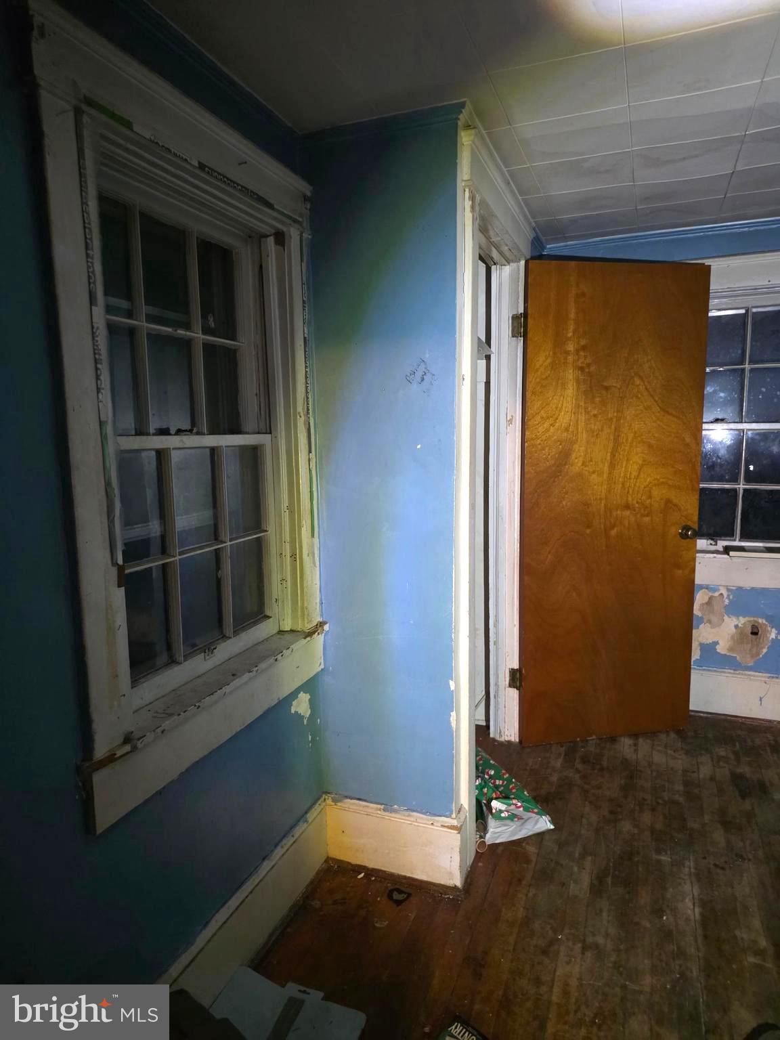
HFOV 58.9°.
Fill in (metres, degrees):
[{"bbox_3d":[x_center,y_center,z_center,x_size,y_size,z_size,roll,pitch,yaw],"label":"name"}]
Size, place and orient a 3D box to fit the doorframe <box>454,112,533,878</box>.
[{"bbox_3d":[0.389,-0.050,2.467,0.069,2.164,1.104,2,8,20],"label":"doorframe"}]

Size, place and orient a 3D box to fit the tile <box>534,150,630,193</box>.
[{"bbox_3d":[0.640,-1.148,2.280,0.305,0.015,0.305,2,8,20],"label":"tile"}]

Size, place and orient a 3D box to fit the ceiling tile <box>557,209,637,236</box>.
[{"bbox_3d":[0.845,-1.220,2.819,0.305,0.015,0.305,2,8,20],"label":"ceiling tile"}]

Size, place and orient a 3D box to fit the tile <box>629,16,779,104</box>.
[{"bbox_3d":[0.711,-1.061,1.602,0.305,0.015,0.305,2,8,20],"label":"tile"}]

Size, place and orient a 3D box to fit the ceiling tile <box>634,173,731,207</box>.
[{"bbox_3d":[1.031,-1.175,2.447,0.305,0.015,0.305,2,8,20],"label":"ceiling tile"}]

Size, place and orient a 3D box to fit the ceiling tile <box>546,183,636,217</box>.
[{"bbox_3d":[0.744,-1.185,2.555,0.305,0.015,0.305,2,8,20],"label":"ceiling tile"}]

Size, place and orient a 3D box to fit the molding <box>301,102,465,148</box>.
[{"bbox_3d":[-0.027,-1.058,1.866,0.489,0.040,0.036,2,8,20],"label":"molding"}]

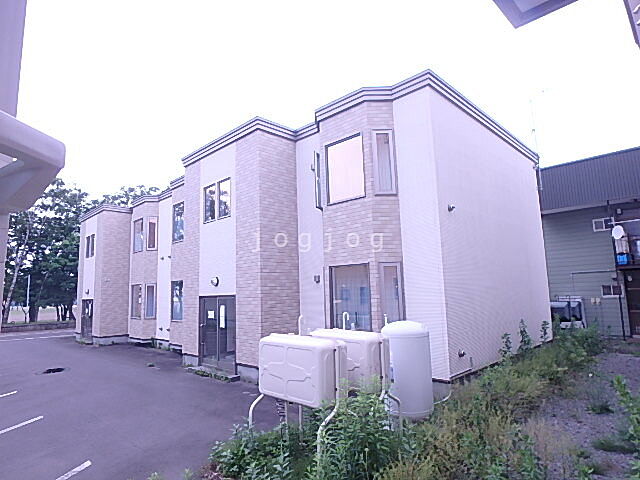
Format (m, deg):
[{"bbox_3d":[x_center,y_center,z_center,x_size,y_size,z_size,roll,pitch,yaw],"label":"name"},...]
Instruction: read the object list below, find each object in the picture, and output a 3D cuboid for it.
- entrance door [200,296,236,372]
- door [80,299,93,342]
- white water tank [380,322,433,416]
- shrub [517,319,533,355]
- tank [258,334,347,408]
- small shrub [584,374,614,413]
[{"bbox_3d":[-2.953,2.656,11.228,1.960,2.070,0.120,-9,-10,43],"label":"entrance door"},{"bbox_3d":[-11.989,4.166,20.067,1.930,2.070,0.120,-9,-10,43],"label":"door"},{"bbox_3d":[1.588,2.277,7.073,0.850,1.575,0.850,-2,-8,0],"label":"white water tank"},{"bbox_3d":[5.316,2.551,10.089,0.380,0.950,0.380,-9,-10,43],"label":"shrub"},{"bbox_3d":[-0.230,1.792,5.434,1.225,0.753,0.600,-9,-10,43],"label":"tank"},{"bbox_3d":[4.871,2.666,6.831,0.450,0.630,0.450,-9,-10,43],"label":"small shrub"}]

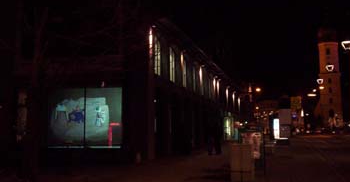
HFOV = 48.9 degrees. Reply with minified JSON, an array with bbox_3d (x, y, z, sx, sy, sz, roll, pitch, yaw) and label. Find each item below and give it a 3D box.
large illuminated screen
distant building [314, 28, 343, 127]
[{"bbox_3d":[-3.961,1.183,17.000,3.380,2.650,0.150,-1,-5,7],"label":"large illuminated screen"},{"bbox_3d":[74.240,-6.006,185.000,11.000,48.000,11.000,-2,-6,20],"label":"distant building"}]

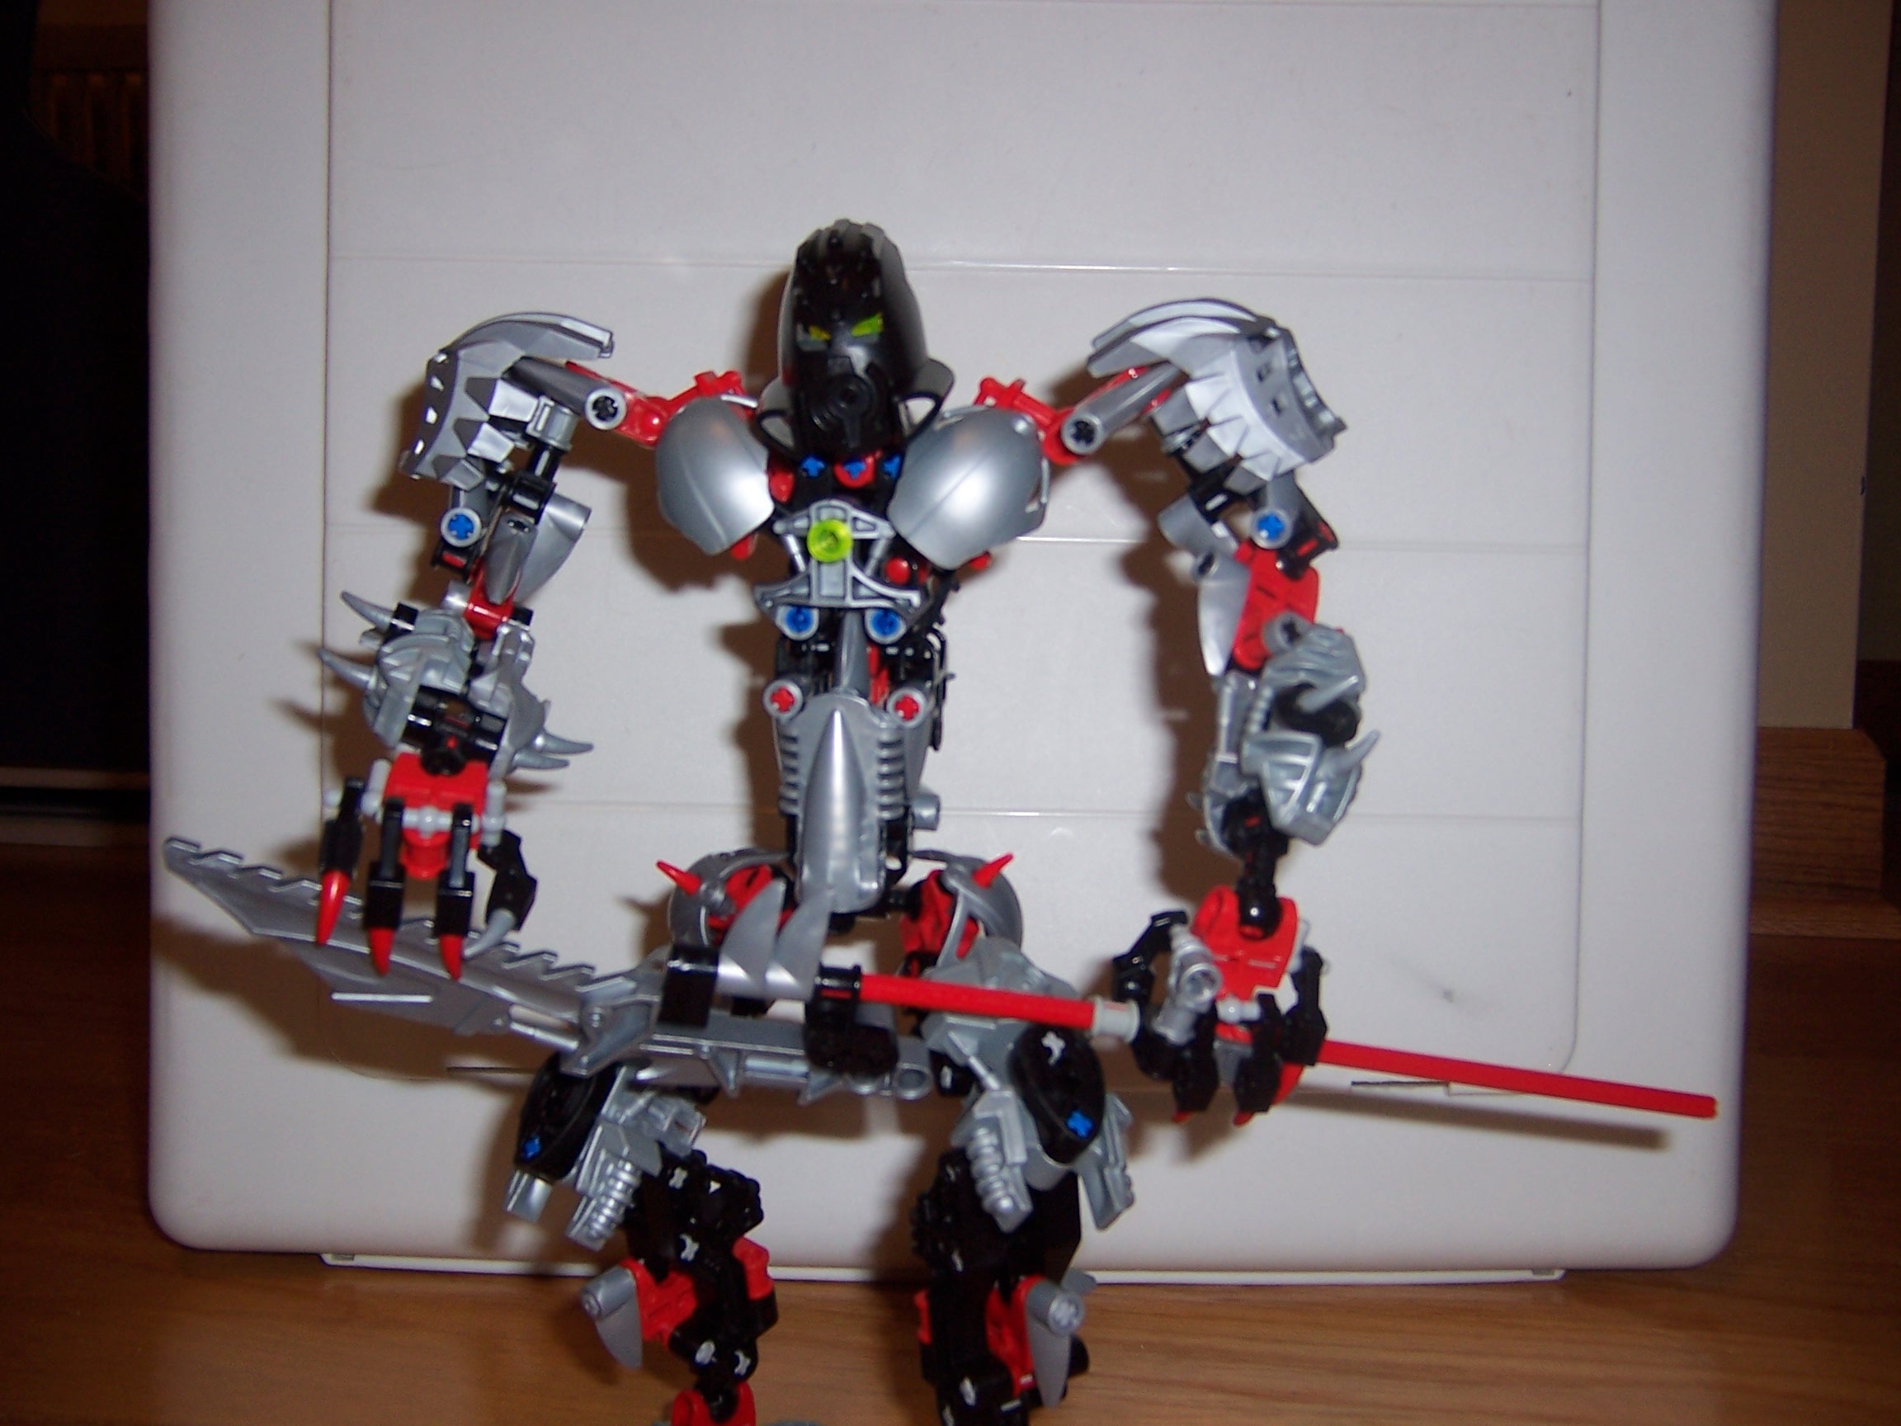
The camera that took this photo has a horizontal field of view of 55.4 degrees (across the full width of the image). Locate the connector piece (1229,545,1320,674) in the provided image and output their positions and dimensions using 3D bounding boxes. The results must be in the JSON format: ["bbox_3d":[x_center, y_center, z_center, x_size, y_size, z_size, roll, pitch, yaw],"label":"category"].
[{"bbox_3d":[0.062,-0.019,0.342,0.015,0.024,0.013,10,3,-6],"label":"connector piece"}]

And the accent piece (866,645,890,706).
[{"bbox_3d":[-0.014,-0.007,0.358,0.005,0.013,0.005,1,3,0],"label":"accent piece"}]

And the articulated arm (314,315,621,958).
[{"bbox_3d":[-0.091,-0.013,0.345,0.055,0.120,0.045,1,3,0],"label":"articulated arm"}]

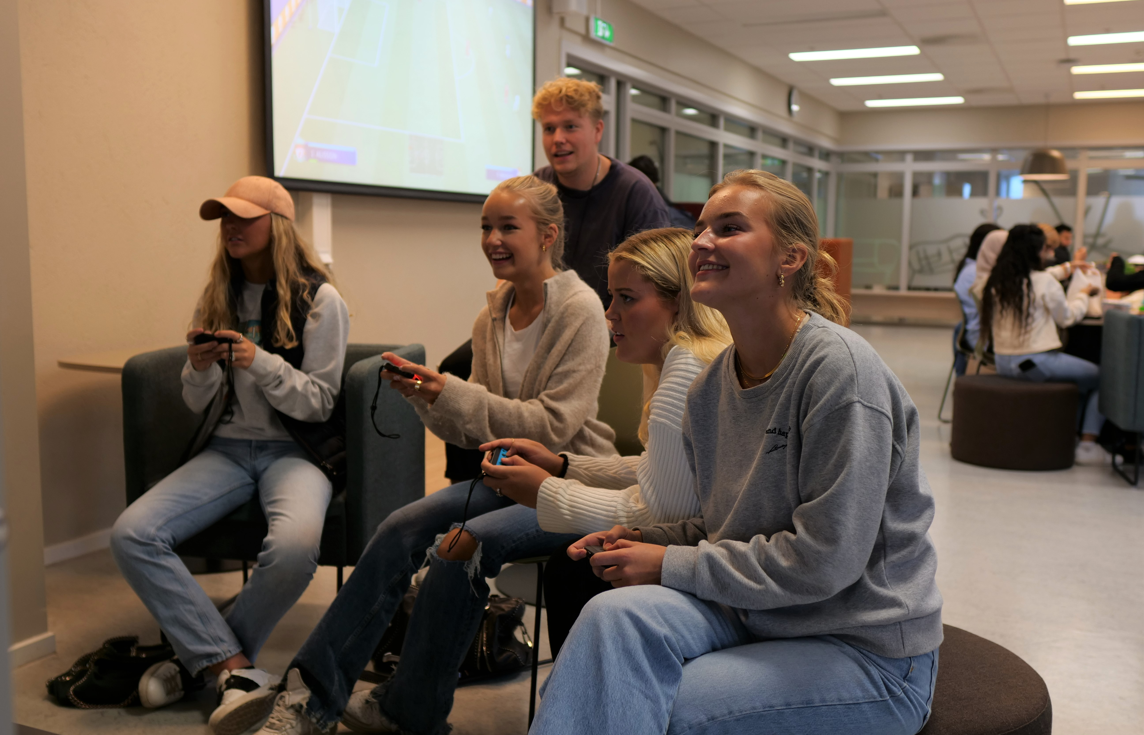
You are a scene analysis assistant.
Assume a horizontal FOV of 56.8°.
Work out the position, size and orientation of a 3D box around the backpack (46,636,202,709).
[{"bbox_3d":[-1.105,0.745,2.620,0.350,0.140,0.220,-1,7,-14],"label":"backpack"}]

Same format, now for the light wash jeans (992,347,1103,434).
[{"bbox_3d":[2.640,0.135,5.820,0.570,0.460,0.390,-2,8,-25],"label":"light wash jeans"}]

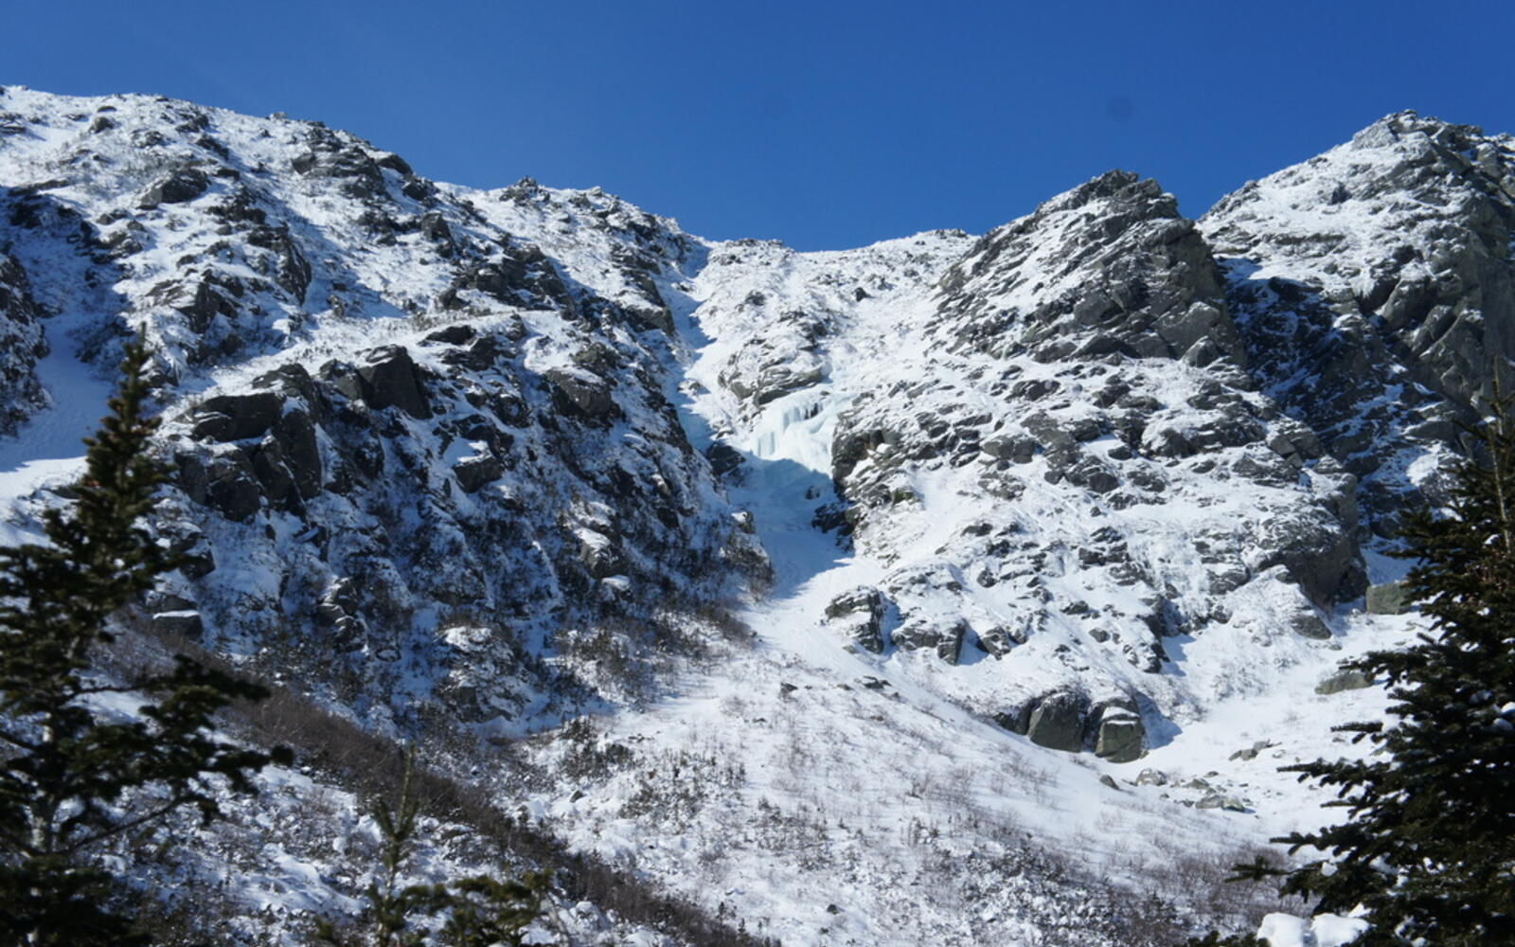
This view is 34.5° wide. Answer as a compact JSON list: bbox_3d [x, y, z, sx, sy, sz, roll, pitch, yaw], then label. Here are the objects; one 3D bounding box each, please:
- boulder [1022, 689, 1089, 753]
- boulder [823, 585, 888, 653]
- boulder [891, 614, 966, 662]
[{"bbox_3d":[29.354,24.345,240.000,6.440,5.980,5.150,-2,-13,7],"label":"boulder"},{"bbox_3d":[10.796,15.999,268.000,6.940,7.170,6.250,-1,-13,2],"label":"boulder"},{"bbox_3d":[18.649,18.006,265.000,8.110,5.130,6.490,-1,-13,4],"label":"boulder"}]

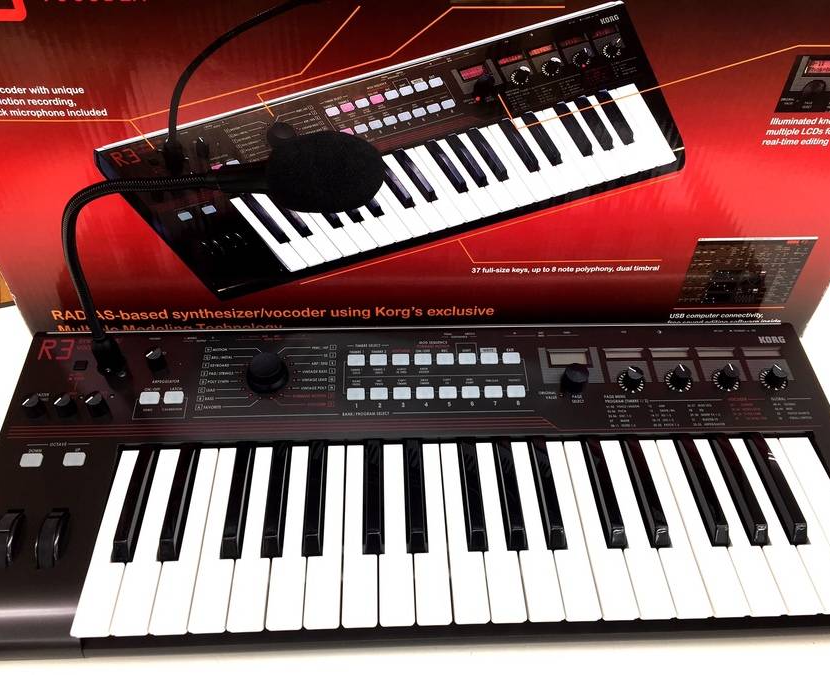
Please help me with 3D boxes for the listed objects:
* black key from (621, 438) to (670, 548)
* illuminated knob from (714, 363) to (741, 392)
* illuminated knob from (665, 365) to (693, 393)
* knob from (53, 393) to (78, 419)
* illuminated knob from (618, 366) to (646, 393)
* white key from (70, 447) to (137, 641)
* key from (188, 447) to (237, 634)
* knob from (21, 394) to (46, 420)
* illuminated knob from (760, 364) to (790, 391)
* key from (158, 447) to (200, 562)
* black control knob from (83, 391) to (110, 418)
[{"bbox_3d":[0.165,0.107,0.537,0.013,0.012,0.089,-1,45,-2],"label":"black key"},{"bbox_3d":[0.250,0.031,0.597,0.021,0.014,0.021,-1,51,-2],"label":"illuminated knob"},{"bbox_3d":[0.211,0.031,0.596,0.021,0.014,0.021,-1,51,-2],"label":"illuminated knob"},{"bbox_3d":[-0.264,0.051,0.571,0.013,0.015,0.013,-1,49,-2],"label":"knob"},{"bbox_3d":[0.172,0.032,0.595,0.021,0.014,0.021,-1,51,-2],"label":"illuminated knob"},{"bbox_3d":[-0.201,0.138,0.515,0.022,0.014,0.141,-1,45,-2],"label":"white key"},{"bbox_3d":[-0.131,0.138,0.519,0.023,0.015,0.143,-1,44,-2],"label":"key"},{"bbox_3d":[-0.285,0.051,0.563,0.013,0.013,0.013,1,45,-1],"label":"knob"},{"bbox_3d":[0.288,0.031,0.600,0.021,0.013,0.021,-1,49,-2],"label":"illuminated knob"},{"bbox_3d":[-0.164,0.112,0.524,0.014,0.013,0.088,-1,45,-2],"label":"key"},{"bbox_3d":[-0.240,0.051,0.571,0.013,0.015,0.013,-1,49,-2],"label":"black control knob"}]

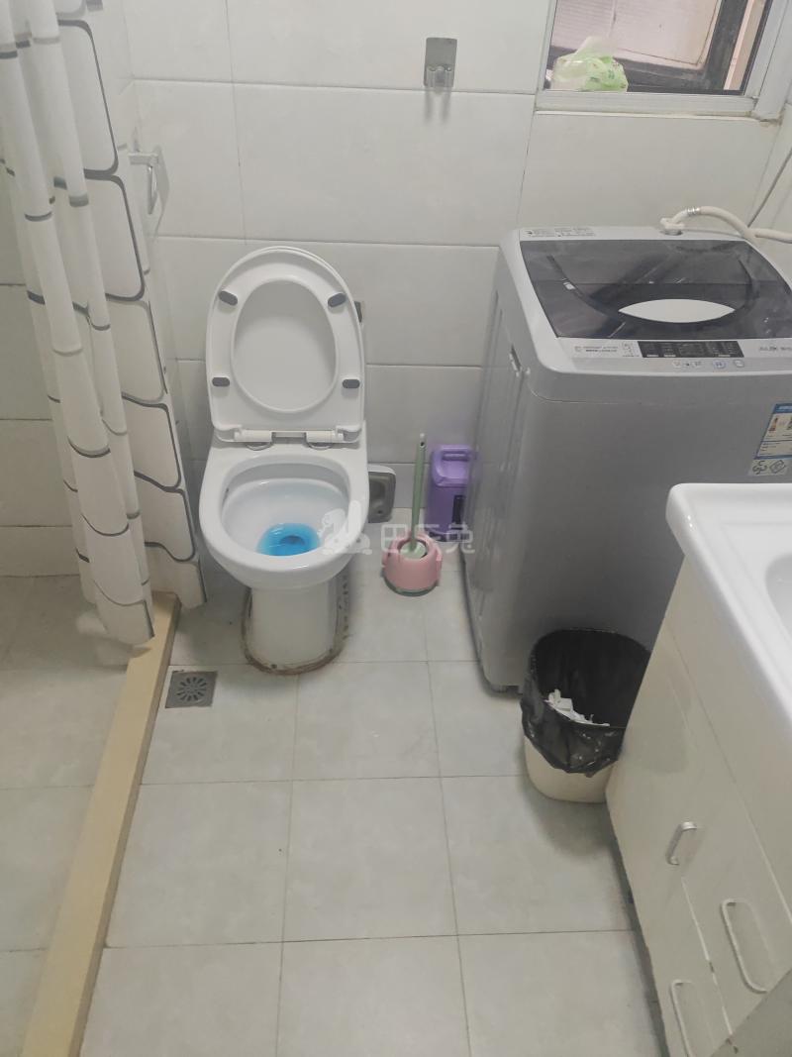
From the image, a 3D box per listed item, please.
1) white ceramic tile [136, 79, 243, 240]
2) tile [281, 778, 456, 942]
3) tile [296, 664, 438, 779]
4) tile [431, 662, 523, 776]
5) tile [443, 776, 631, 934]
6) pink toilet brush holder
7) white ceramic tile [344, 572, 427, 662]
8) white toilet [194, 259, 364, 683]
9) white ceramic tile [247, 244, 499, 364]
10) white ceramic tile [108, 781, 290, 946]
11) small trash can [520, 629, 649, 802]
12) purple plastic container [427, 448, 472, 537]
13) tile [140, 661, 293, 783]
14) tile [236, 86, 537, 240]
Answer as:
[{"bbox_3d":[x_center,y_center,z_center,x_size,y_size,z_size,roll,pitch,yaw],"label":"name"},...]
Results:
[{"bbox_3d":[-0.426,-0.759,1.588,0.200,0.302,0.010,0,41,-4],"label":"white ceramic tile"},{"bbox_3d":[-0.050,0.611,1.429,0.300,0.010,0.300,0,41,-4],"label":"tile"},{"bbox_3d":[-0.066,0.414,1.659,0.300,0.010,0.300,0,41,-4],"label":"tile"},{"bbox_3d":[0.233,0.414,1.680,0.300,0.010,0.300,0,41,-4],"label":"tile"},{"bbox_3d":[0.249,0.611,1.450,0.300,0.010,0.300,0,41,-4],"label":"tile"},{"bbox_3d":[0.042,0.081,1.954,0.155,0.100,0.155,0,41,-4],"label":"pink toilet brush holder"},{"bbox_3d":[-0.082,0.217,1.889,0.300,0.010,0.300,0,41,-4],"label":"white ceramic tile"},{"bbox_3d":[-0.228,-0.117,1.617,0.352,0.816,0.575,-1,41,-5],"label":"white toilet"},{"bbox_3d":[-0.040,-0.524,1.798,0.600,0.300,0.012,0,40,-4],"label":"white ceramic tile"},{"bbox_3d":[-0.349,0.605,1.398,0.300,0.012,0.300,0,40,-4],"label":"white ceramic tile"},{"bbox_3d":[0.369,0.373,1.498,0.250,0.275,0.250,0,40,-4],"label":"small trash can"},{"bbox_3d":[0.153,-0.092,2.053,0.140,0.240,0.140,0,41,-4],"label":"purple plastic container"},{"bbox_3d":[-0.366,0.410,1.625,0.300,0.012,0.300,0,40,-4],"label":"tile"},{"bbox_3d":[-0.026,-0.752,1.603,0.600,0.300,0.012,0,40,-4],"label":"tile"}]

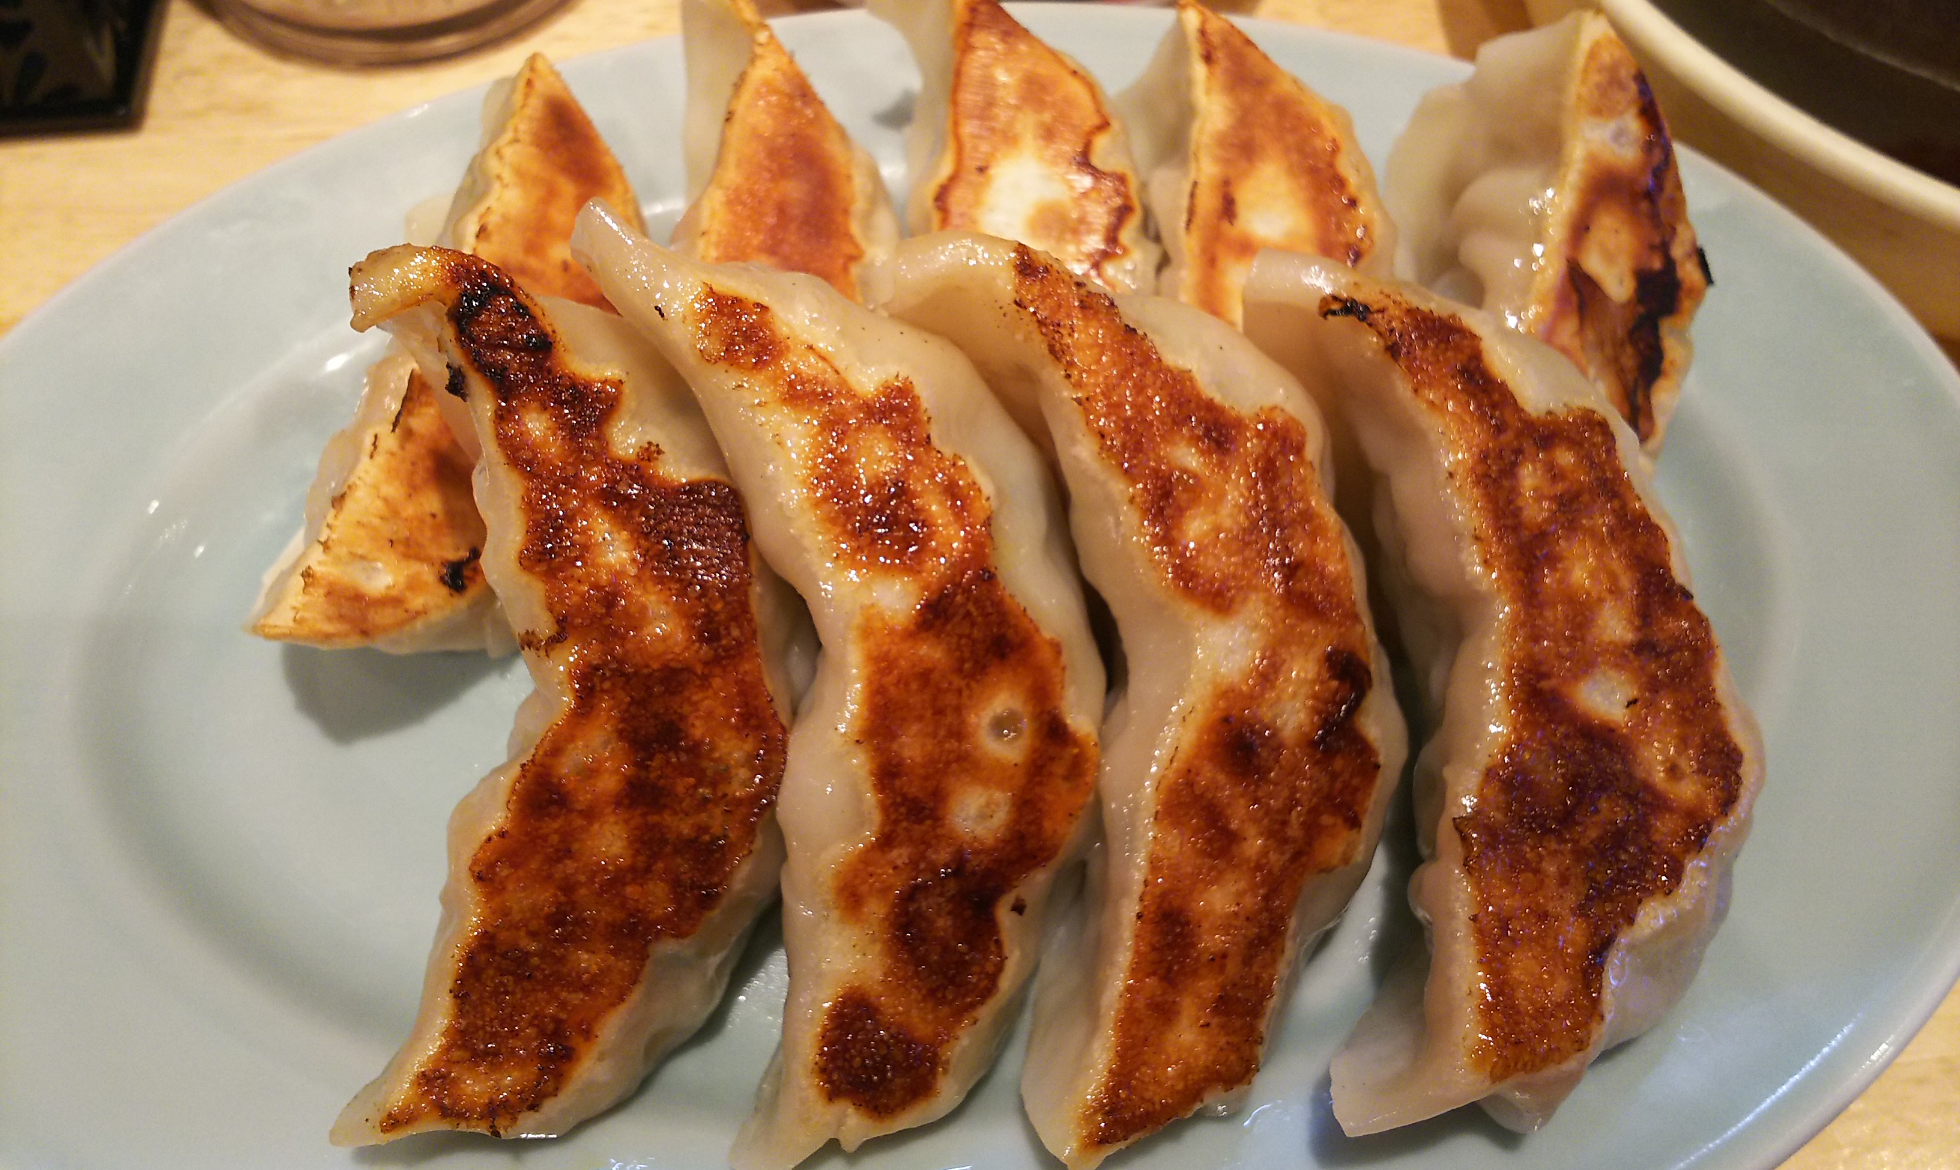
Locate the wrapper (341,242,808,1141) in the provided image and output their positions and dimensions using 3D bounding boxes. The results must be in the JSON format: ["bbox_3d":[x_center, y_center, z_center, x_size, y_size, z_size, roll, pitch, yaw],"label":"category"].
[{"bbox_3d":[-0.041,0.009,0.158,0.043,0.034,0.090,-7,71,-4],"label":"wrapper"}]

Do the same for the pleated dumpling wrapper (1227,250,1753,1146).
[{"bbox_3d":[0.055,0.011,0.157,0.050,0.034,0.090,0,71,0],"label":"pleated dumpling wrapper"}]

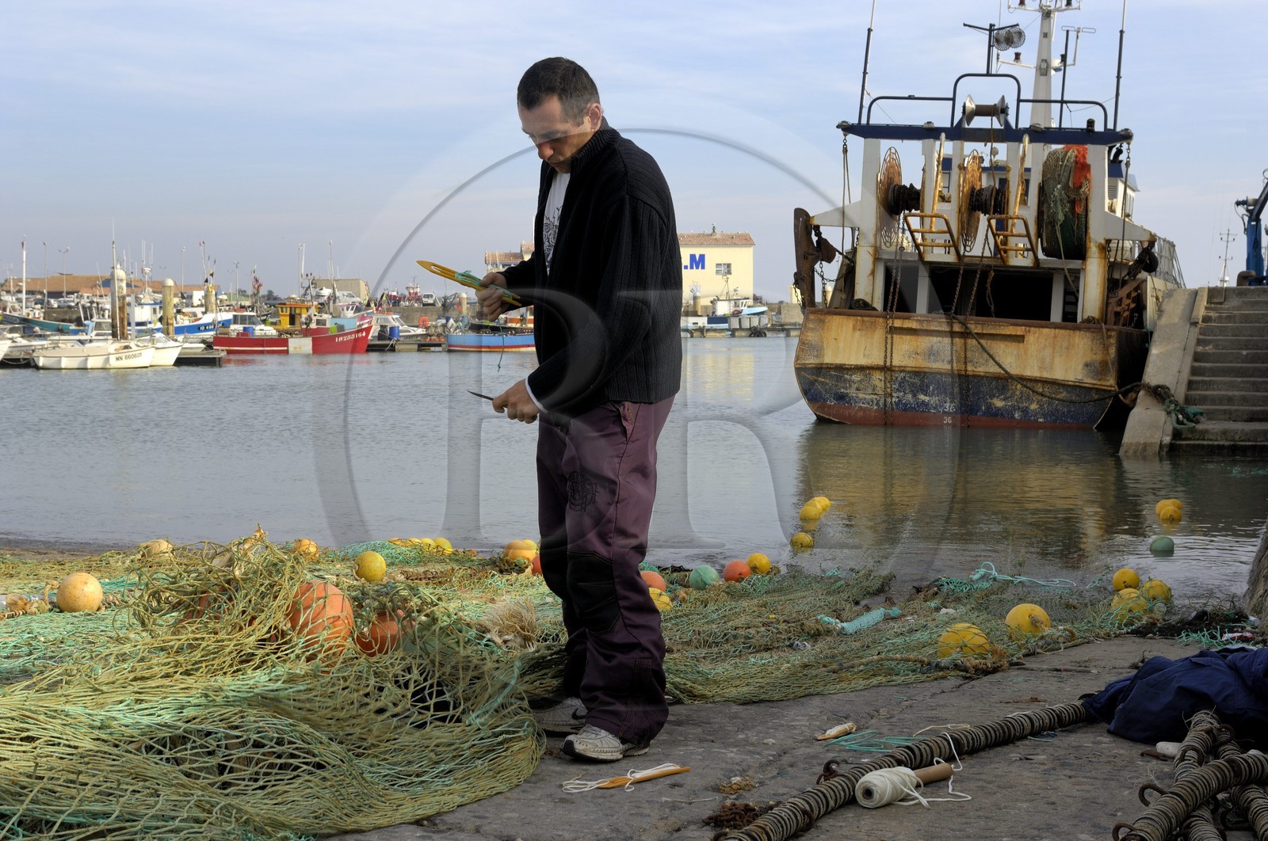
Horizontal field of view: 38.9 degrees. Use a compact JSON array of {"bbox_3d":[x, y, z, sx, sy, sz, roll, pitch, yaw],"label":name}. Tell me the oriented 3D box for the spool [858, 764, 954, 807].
[{"bbox_3d":[0.602,0.786,3.909,0.290,0.080,0.080,-2,1,-44],"label":"spool"}]

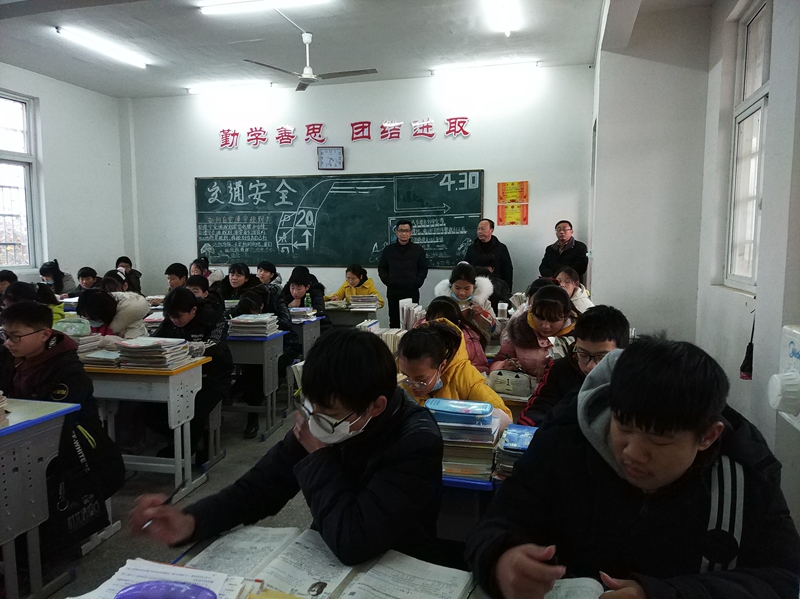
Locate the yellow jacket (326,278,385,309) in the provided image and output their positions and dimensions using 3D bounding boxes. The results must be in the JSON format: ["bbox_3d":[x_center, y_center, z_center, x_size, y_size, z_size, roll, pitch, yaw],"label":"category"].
[{"bbox_3d":[-0.500,0.028,6.277,0.640,0.620,0.480,2,7,19],"label":"yellow jacket"}]

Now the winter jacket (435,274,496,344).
[{"bbox_3d":[0.503,0.202,4.155,0.530,0.740,0.450,2,7,14],"label":"winter jacket"}]

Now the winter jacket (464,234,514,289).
[{"bbox_3d":[1.024,-0.359,6.164,0.580,0.770,0.360,3,6,26],"label":"winter jacket"}]

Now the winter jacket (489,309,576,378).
[{"bbox_3d":[0.754,0.396,2.892,0.580,0.690,0.500,1,6,11],"label":"winter jacket"}]

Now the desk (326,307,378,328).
[{"bbox_3d":[-0.515,0.463,6.139,0.600,0.730,0.400,1,6,11],"label":"desk"}]

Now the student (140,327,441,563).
[{"bbox_3d":[-0.255,0.683,1.403,0.720,1.255,0.640,3,6,23],"label":"student"}]

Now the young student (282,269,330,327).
[{"bbox_3d":[-0.941,0.299,5.420,0.560,1.200,0.630,2,6,14],"label":"young student"}]

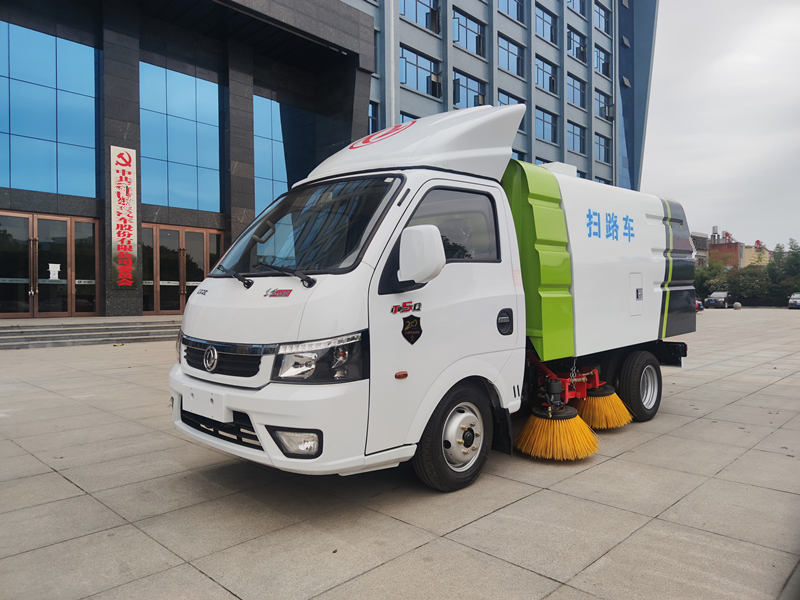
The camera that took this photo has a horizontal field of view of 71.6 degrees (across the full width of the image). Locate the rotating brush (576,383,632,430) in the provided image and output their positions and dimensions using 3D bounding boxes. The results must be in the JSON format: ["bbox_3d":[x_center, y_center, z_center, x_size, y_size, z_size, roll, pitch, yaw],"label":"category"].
[{"bbox_3d":[1.684,0.888,4.702,0.580,0.310,0.580,0,0,45],"label":"rotating brush"}]

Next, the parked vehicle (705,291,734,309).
[{"bbox_3d":[33.449,0.052,58.200,1.870,1.700,4.600,0,0,41],"label":"parked vehicle"}]

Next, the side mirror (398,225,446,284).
[{"bbox_3d":[0.099,-0.220,2.641,0.200,0.290,0.140,0,0,45],"label":"side mirror"}]

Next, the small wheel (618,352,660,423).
[{"bbox_3d":[2.130,0.768,4.916,0.190,0.620,0.620,0,0,45],"label":"small wheel"}]

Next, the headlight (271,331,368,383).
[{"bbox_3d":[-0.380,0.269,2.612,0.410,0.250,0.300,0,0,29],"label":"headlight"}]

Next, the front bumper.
[{"bbox_3d":[-0.806,0.599,3.112,1.760,0.420,0.720,0,0,45],"label":"front bumper"}]

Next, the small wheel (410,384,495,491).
[{"bbox_3d":[0.290,0.764,3.140,0.190,0.620,0.620,0,0,45],"label":"small wheel"}]

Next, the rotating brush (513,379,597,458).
[{"bbox_3d":[1.108,0.802,3.922,0.590,0.480,0.590,0,0,0],"label":"rotating brush"}]

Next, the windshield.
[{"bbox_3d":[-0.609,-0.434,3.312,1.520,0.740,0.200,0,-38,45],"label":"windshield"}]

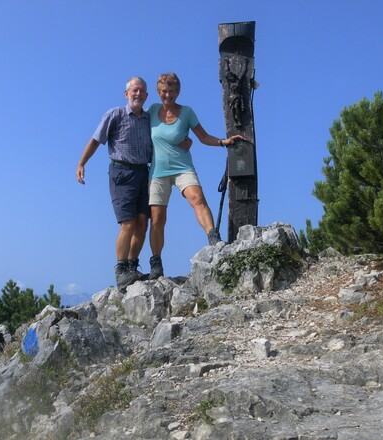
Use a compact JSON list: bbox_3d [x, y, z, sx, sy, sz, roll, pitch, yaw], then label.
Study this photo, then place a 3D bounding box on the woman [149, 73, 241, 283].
[{"bbox_3d":[0.029,-0.382,4.863,0.779,1.683,0.420,0,-7,0],"label":"woman"}]

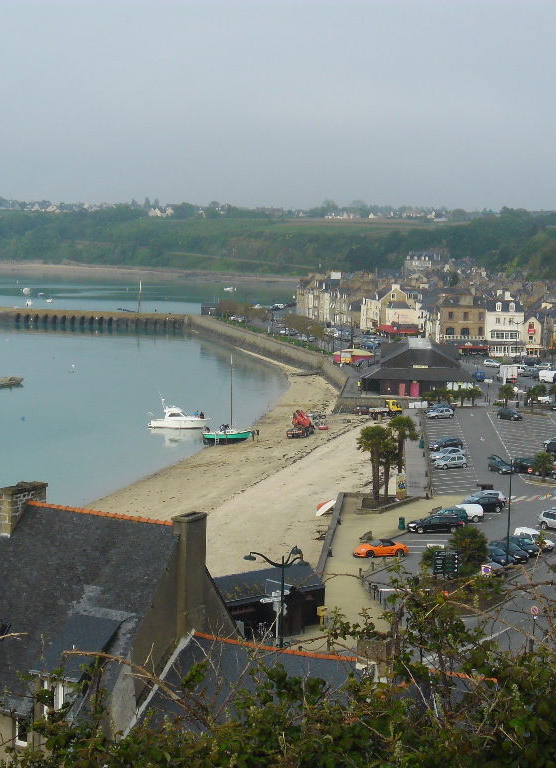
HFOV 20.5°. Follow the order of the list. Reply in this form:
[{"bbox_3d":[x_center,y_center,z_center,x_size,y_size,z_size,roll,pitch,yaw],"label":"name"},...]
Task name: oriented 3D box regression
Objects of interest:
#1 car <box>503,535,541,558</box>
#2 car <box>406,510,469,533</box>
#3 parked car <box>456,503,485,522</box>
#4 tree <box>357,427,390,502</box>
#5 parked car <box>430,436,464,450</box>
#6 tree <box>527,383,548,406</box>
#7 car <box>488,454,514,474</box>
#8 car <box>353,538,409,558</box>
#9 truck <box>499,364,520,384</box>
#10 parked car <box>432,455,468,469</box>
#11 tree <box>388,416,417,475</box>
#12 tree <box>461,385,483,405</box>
[{"bbox_3d":[19.570,13.110,124.220,1.700,1.460,3.900,-2,6,-27],"label":"car"},{"bbox_3d":[12.960,11.536,127.208,4.760,1.500,1.810,0,6,-11],"label":"car"},{"bbox_3d":[15.659,11.091,132.311,4.000,1.550,1.650,0,6,-10],"label":"parked car"},{"bbox_3d":[8.709,7.236,139.456,2.750,6.820,2.750,1,5,0],"label":"tree"},{"bbox_3d":[20.320,7.220,185.720,4.150,1.470,1.730,-2,6,-26],"label":"parked car"},{"bbox_3d":[38.810,1.890,231.000,3.200,4.060,3.200,1,5,4],"label":"tree"},{"bbox_3d":[24.570,8.870,169.260,1.680,1.460,3.850,-1,6,-23],"label":"car"},{"bbox_3d":[8.043,12.453,117.432,4.340,1.290,1.800,0,6,-14],"label":"car"},{"bbox_3d":[39.975,-1.882,266.598,2.100,3.050,5.700,1,6,-8],"label":"truck"},{"bbox_3d":[18.383,8.253,163.530,3.750,1.400,1.620,-2,6,-32],"label":"parked car"},{"bbox_3d":[11.641,6.763,142.229,2.800,7.380,2.800,1,5,0],"label":"tree"},{"bbox_3d":[29.810,1.790,235.390,3.200,3.110,3.200,1,5,4],"label":"tree"}]

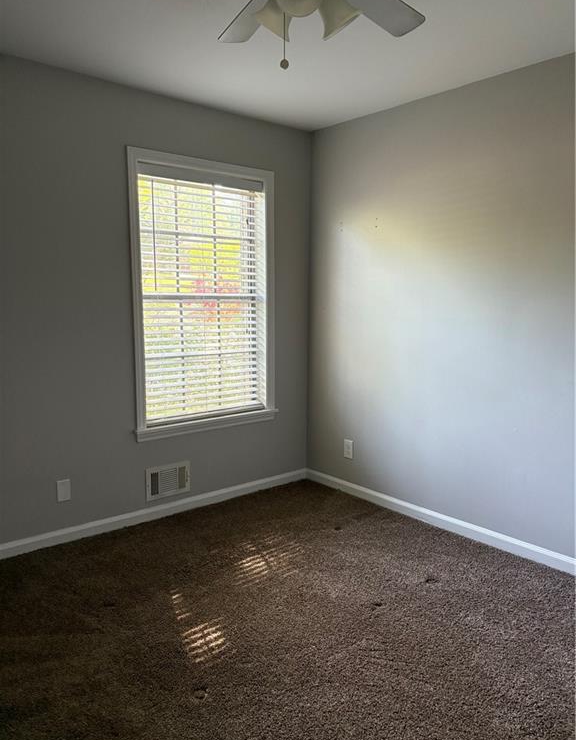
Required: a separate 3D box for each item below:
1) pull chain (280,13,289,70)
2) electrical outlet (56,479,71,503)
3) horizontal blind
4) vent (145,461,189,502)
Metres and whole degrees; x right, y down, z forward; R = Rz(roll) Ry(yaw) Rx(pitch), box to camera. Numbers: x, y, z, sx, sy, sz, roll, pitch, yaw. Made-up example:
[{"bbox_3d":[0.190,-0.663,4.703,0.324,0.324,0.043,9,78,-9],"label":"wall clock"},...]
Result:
[{"bbox_3d":[-0.008,-0.843,1.483,0.021,0.139,0.021,0,7,0],"label":"pull chain"},{"bbox_3d":[-1.191,0.645,3.075,0.068,0.115,0.008,-6,10,-40],"label":"electrical outlet"},{"bbox_3d":[-0.505,-0.421,3.566,0.887,1.427,0.057,-6,10,-40],"label":"horizontal blind"},{"bbox_3d":[-0.715,0.670,3.485,0.295,0.196,0.013,-6,10,-40],"label":"vent"}]

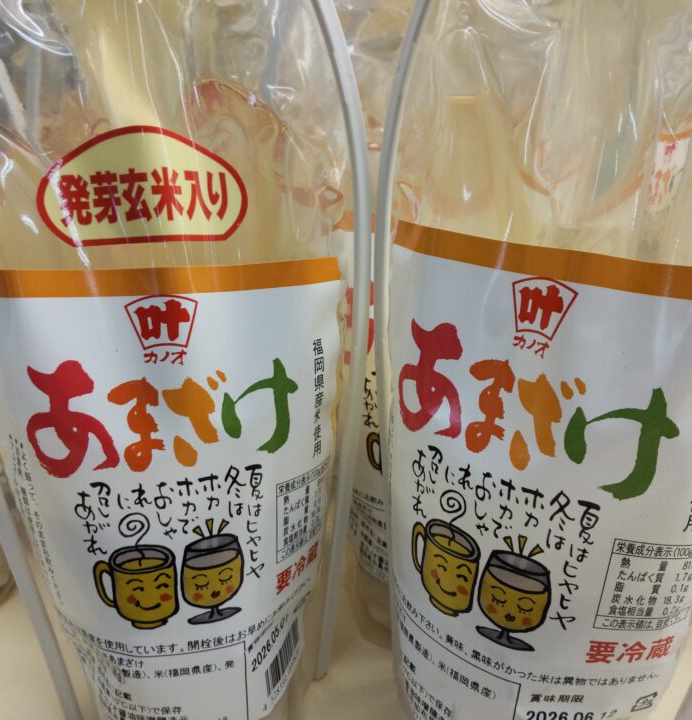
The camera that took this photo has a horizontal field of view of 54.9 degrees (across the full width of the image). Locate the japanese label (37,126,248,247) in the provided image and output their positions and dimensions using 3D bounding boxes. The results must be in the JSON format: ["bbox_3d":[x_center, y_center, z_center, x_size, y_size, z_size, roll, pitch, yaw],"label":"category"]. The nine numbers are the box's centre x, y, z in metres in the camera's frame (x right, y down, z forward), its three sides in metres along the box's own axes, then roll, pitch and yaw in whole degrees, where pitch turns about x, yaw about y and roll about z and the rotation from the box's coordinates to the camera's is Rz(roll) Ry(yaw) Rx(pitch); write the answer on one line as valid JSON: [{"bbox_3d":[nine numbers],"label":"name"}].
[{"bbox_3d":[-0.053,-0.046,0.175,0.054,0.030,0.003,-3,21,-10],"label":"japanese label"}]

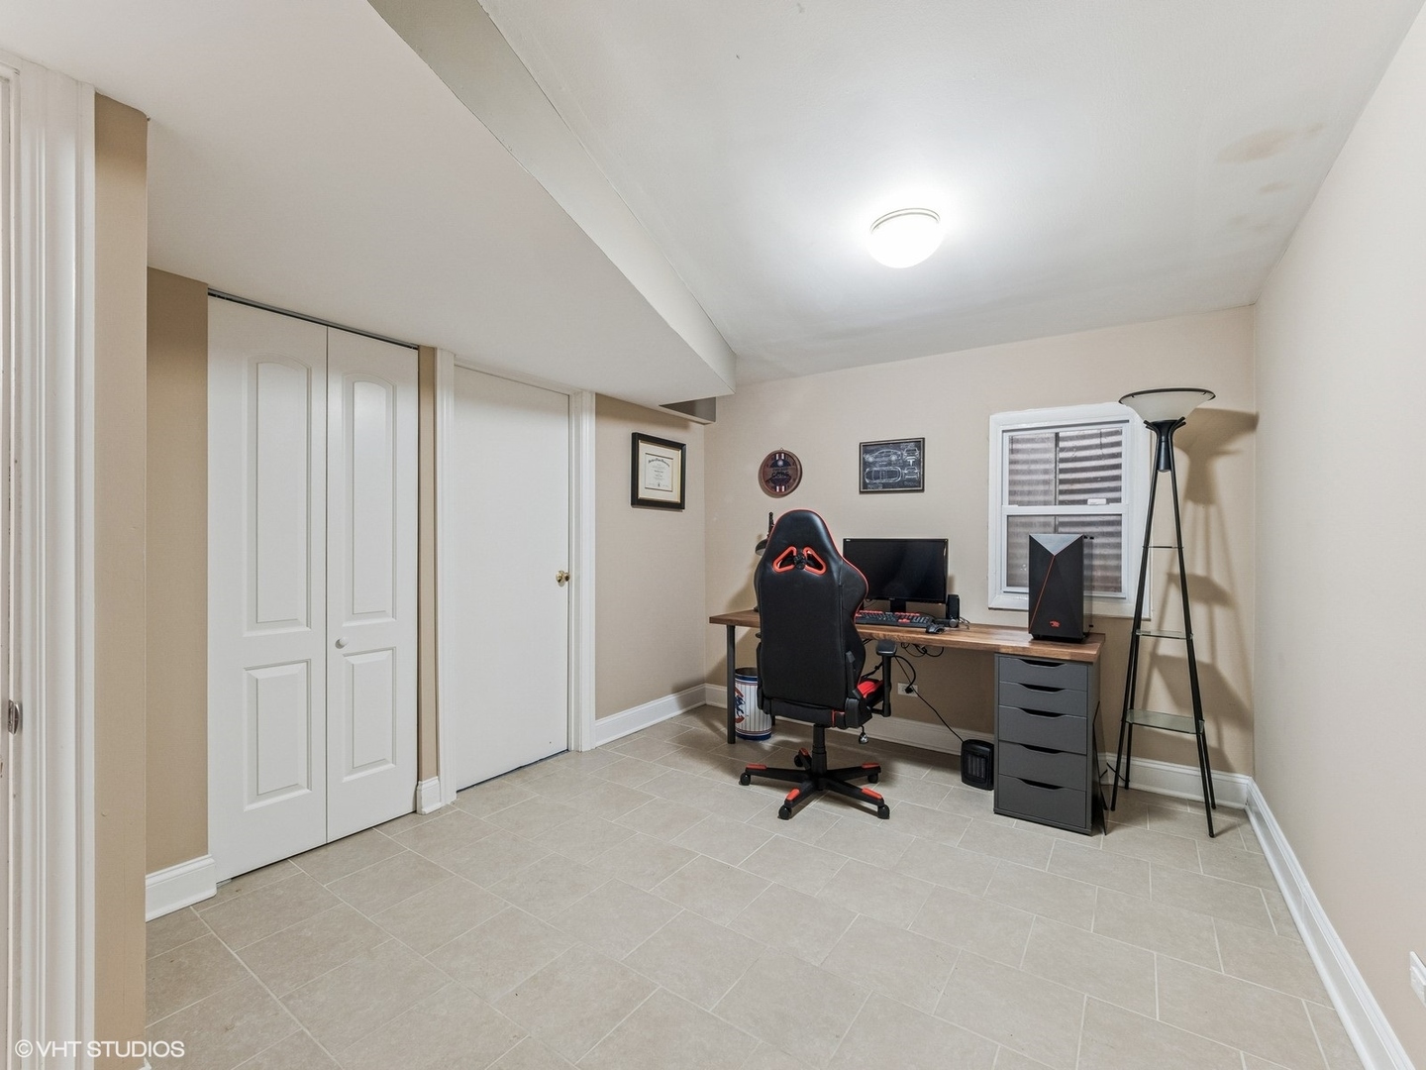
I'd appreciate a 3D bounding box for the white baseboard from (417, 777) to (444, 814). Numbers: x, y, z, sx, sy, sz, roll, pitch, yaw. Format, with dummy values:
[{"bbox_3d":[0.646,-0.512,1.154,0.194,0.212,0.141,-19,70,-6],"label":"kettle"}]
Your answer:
[{"bbox_3d":[-1.246,1.146,2.555,0.030,0.140,0.095,0,0,36],"label":"white baseboard"}]

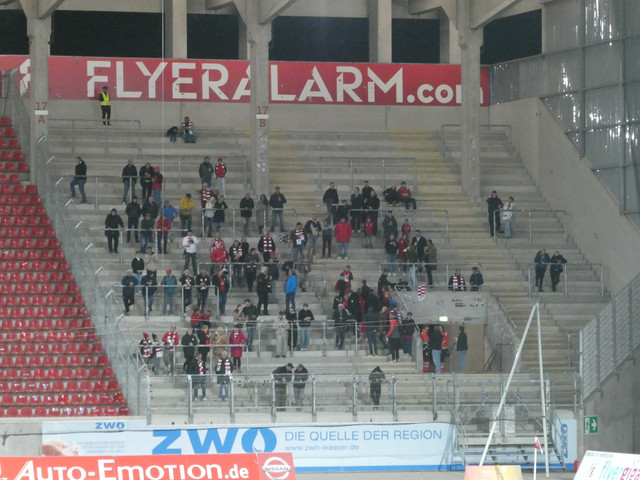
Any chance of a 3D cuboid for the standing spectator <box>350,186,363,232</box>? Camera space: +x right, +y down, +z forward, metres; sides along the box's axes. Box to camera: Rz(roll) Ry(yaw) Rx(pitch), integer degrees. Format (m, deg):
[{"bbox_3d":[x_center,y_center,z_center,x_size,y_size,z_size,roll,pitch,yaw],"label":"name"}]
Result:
[{"bbox_3d":[1.444,-1.181,146.261,0.500,1.792,0.350,0,-1,-9],"label":"standing spectator"}]

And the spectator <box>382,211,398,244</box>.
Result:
[{"bbox_3d":[2.793,-0.275,146.487,0.560,1.739,0.420,0,-1,-3],"label":"spectator"}]

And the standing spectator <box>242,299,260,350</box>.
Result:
[{"bbox_3d":[-2.575,3.160,137.306,0.570,1.938,0.420,0,-1,15],"label":"standing spectator"}]

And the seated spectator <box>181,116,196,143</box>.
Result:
[{"bbox_3d":[-5.490,-4.634,155.560,0.631,1.123,0.750,0,-1,-10],"label":"seated spectator"}]

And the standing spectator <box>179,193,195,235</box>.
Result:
[{"bbox_3d":[-5.215,-0.980,144.998,0.560,1.686,0.450,0,-1,-20],"label":"standing spectator"}]

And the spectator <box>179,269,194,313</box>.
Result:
[{"bbox_3d":[-5.111,2.000,142.051,0.574,1.809,0.420,0,-1,-3],"label":"spectator"}]

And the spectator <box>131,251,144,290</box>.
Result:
[{"bbox_3d":[-7.040,1.243,143.219,0.470,1.627,0.360,0,-1,-5],"label":"spectator"}]

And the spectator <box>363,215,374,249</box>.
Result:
[{"bbox_3d":[1.985,-0.273,149.785,0.405,1.252,0.300,0,-1,-8],"label":"spectator"}]

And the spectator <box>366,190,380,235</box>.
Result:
[{"bbox_3d":[2.142,-1.076,147.371,0.560,1.793,0.420,0,-1,-3],"label":"spectator"}]

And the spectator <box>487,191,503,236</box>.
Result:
[{"bbox_3d":[6.966,-1.045,147.190,0.600,1.811,0.380,0,-1,-11],"label":"spectator"}]

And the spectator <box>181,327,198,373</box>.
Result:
[{"bbox_3d":[-4.741,4.054,135.361,0.600,1.666,0.500,0,-1,-14],"label":"spectator"}]

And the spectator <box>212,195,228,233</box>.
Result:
[{"bbox_3d":[-3.982,-1.016,148.750,0.579,1.589,0.420,0,-1,-14],"label":"spectator"}]

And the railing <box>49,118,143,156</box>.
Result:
[{"bbox_3d":[-9.195,-4.131,148.080,4.200,1.398,0.080,0,-1,-17],"label":"railing"}]

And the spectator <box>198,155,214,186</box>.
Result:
[{"bbox_3d":[-4.635,-2.560,151.550,0.547,1.717,0.350,0,-1,-8],"label":"spectator"}]

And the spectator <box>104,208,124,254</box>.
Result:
[{"bbox_3d":[-7.834,-0.328,141.128,0.650,1.725,0.420,0,-1,-5],"label":"spectator"}]

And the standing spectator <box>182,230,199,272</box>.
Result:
[{"bbox_3d":[-4.942,0.515,141.126,0.600,1.717,0.420,0,-1,-9],"label":"standing spectator"}]

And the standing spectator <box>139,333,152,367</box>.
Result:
[{"bbox_3d":[-6.329,4.101,134.504,0.500,1.473,0.340,0,-1,-9],"label":"standing spectator"}]

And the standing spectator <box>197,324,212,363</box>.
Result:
[{"bbox_3d":[-4.293,4.028,138.284,0.420,1.690,0.500,-1,-2,30],"label":"standing spectator"}]

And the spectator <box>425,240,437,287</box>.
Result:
[{"bbox_3d":[4.401,0.951,146.792,0.420,1.933,0.480,1,-2,-25],"label":"spectator"}]

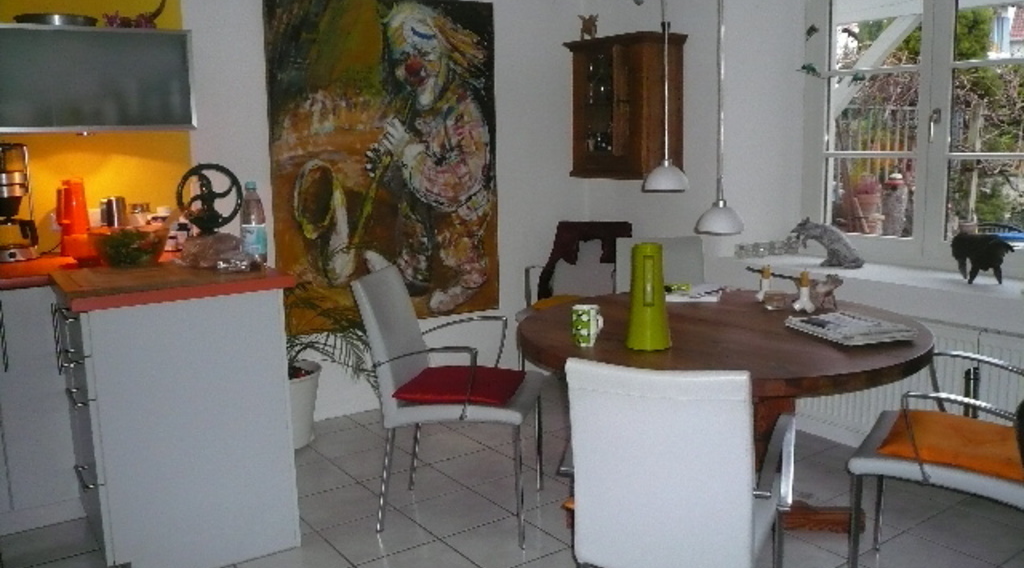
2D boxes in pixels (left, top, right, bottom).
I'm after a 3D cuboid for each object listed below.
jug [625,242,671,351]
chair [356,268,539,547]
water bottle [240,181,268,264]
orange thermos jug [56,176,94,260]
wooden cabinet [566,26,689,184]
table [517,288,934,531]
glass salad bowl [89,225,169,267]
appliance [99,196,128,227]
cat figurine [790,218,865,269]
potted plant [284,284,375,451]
[{"bbox_3d":[0.370,0.030,2.238,0.124,0.288,0.142,0,9,9],"label":"jug"},{"bbox_3d":[-0.199,0.397,2.950,0.589,0.891,0.523,0,9,11],"label":"chair"},{"bbox_3d":[-0.867,-0.199,2.777,0.085,0.288,0.085,-4,9,-17],"label":"water bottle"},{"bbox_3d":[-1.693,-0.257,3.224,0.140,0.298,0.128,-8,11,-37],"label":"orange thermos jug"},{"bbox_3d":[0.571,-0.893,4.219,0.299,0.692,0.598,-7,11,-34],"label":"wooden cabinet"},{"bbox_3d":[0.634,0.477,2.603,1.250,0.720,1.250,-7,11,-34],"label":"table"},{"bbox_3d":[-1.335,-0.132,2.883,0.255,0.132,0.255,-7,11,-35],"label":"glass salad bowl"},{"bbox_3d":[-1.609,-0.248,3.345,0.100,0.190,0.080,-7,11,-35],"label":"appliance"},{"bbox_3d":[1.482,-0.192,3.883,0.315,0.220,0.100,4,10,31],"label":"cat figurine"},{"bbox_3d":[-1.002,0.364,3.744,0.646,0.747,0.535,-7,11,-35],"label":"potted plant"}]

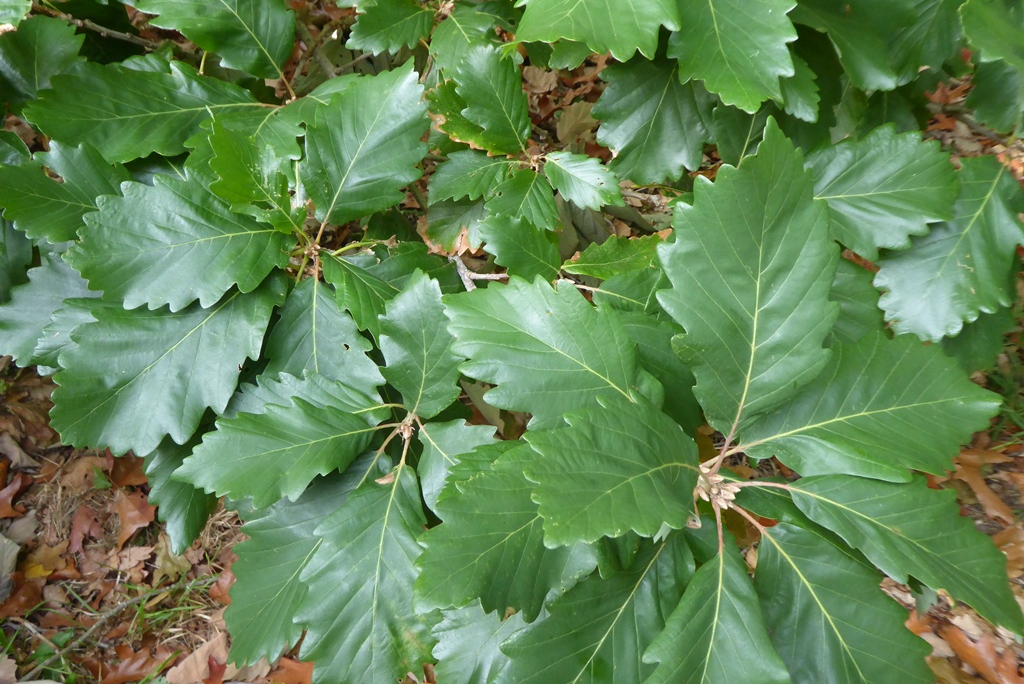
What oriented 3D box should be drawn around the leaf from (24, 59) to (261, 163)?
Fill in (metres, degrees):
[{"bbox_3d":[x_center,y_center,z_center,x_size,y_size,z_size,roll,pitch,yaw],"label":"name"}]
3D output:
[{"bbox_3d":[-0.360,-0.227,0.950,0.240,0.035,0.105,-1,68,5],"label":"leaf"}]

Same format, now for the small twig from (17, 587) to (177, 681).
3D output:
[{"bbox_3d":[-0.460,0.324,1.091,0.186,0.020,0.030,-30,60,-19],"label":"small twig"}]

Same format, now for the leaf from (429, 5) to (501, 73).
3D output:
[{"bbox_3d":[-0.057,-0.345,1.120,0.086,0.025,0.120,-20,62,-11],"label":"leaf"}]

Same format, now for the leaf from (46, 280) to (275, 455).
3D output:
[{"bbox_3d":[-0.271,0.010,0.764,0.216,0.045,0.151,-30,63,5],"label":"leaf"}]

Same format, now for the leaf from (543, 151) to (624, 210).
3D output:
[{"bbox_3d":[0.073,-0.167,1.001,0.098,0.022,0.072,34,65,11],"label":"leaf"}]

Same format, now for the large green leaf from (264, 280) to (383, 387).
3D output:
[{"bbox_3d":[-0.174,0.000,0.880,0.115,0.030,0.125,-6,71,-2],"label":"large green leaf"}]

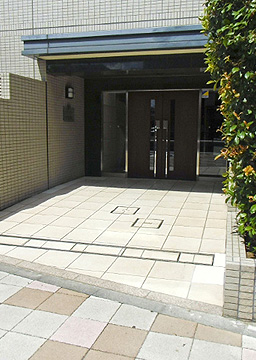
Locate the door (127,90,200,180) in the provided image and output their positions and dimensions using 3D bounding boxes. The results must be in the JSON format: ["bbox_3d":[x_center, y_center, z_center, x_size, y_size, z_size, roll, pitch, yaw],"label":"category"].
[{"bbox_3d":[0.760,-0.974,7.394,1.580,1.960,0.100,2,10,16],"label":"door"}]

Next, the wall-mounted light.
[{"bbox_3d":[-1.225,-1.848,7.006,0.090,0.245,0.250,2,10,16],"label":"wall-mounted light"}]

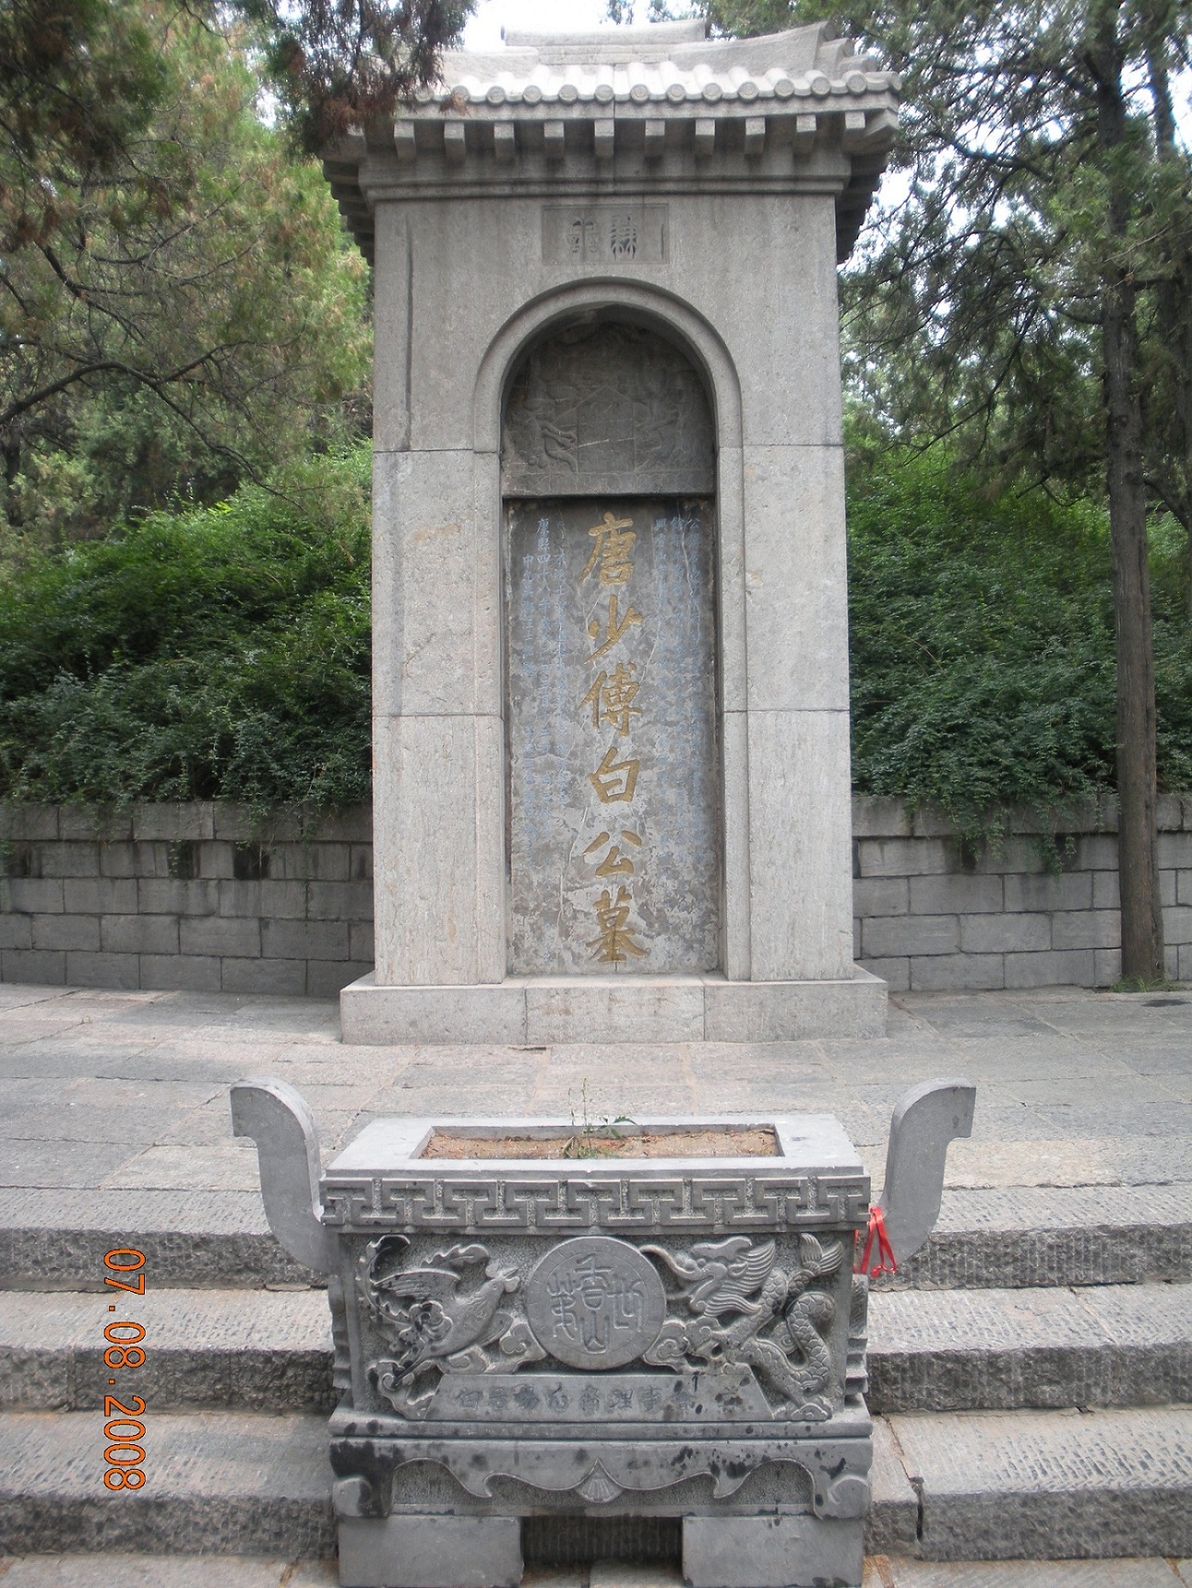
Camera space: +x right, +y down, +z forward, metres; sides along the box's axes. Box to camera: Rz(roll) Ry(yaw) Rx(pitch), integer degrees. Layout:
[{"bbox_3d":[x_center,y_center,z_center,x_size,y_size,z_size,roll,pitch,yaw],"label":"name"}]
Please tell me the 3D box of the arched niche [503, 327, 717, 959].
[{"bbox_3d":[0.070,-0.632,7.050,0.930,2.830,0.280,-1,0,1],"label":"arched niche"}]

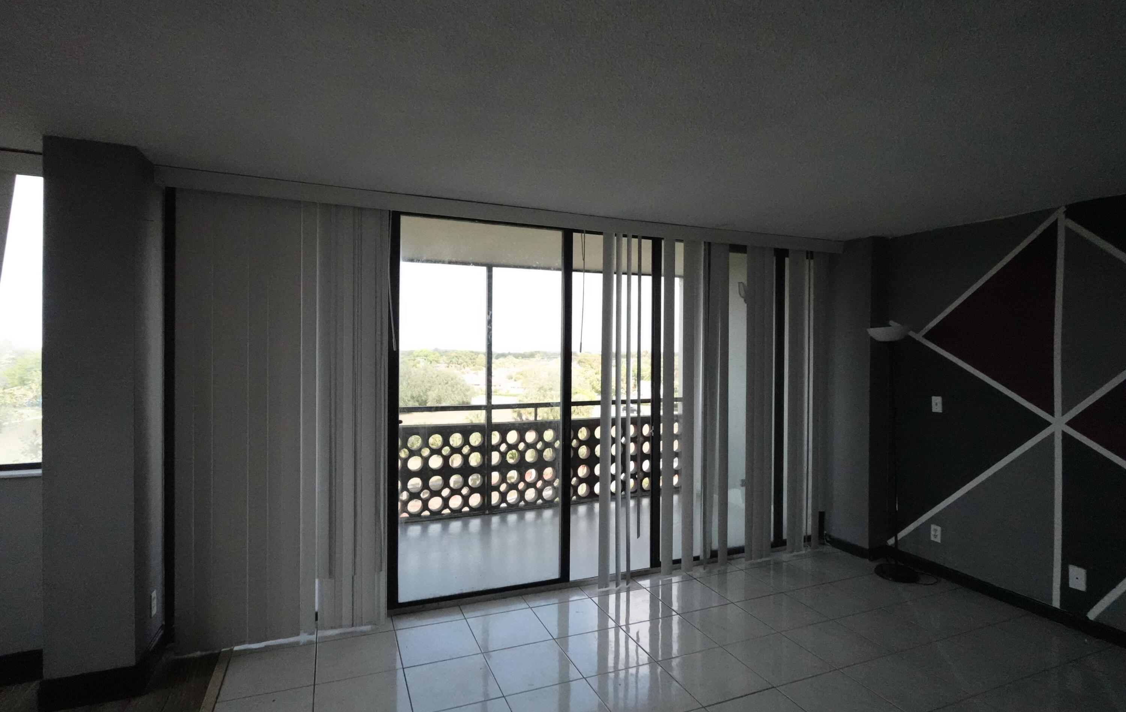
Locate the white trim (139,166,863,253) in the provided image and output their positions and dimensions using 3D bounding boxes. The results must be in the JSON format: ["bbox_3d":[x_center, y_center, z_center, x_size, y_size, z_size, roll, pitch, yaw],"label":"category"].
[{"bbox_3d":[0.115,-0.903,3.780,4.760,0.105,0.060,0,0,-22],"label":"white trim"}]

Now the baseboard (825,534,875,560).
[{"bbox_3d":[2.326,1.552,4.600,0.025,0.087,0.460,0,0,-22],"label":"baseboard"}]

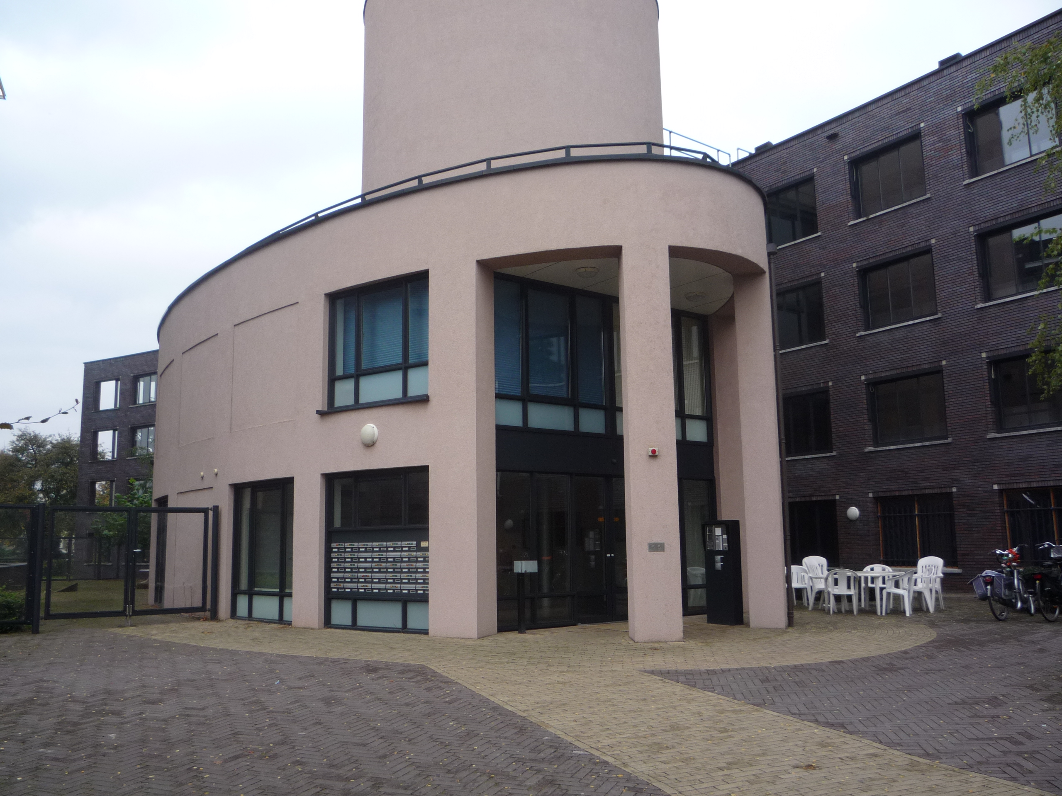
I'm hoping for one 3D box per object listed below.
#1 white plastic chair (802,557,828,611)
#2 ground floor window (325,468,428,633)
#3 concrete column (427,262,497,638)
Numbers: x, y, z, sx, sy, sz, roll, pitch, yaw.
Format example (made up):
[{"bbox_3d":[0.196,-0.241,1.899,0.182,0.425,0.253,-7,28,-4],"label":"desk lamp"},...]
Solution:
[{"bbox_3d":[5.475,3.571,17.681,0.570,1.000,0.600,1,-10,-11],"label":"white plastic chair"},{"bbox_3d":[-2.366,2.373,14.311,2.340,2.430,0.150,-7,-11,35],"label":"ground floor window"},{"bbox_3d":[-1.048,0.768,13.973,0.820,5.550,0.650,-5,-9,23],"label":"concrete column"}]

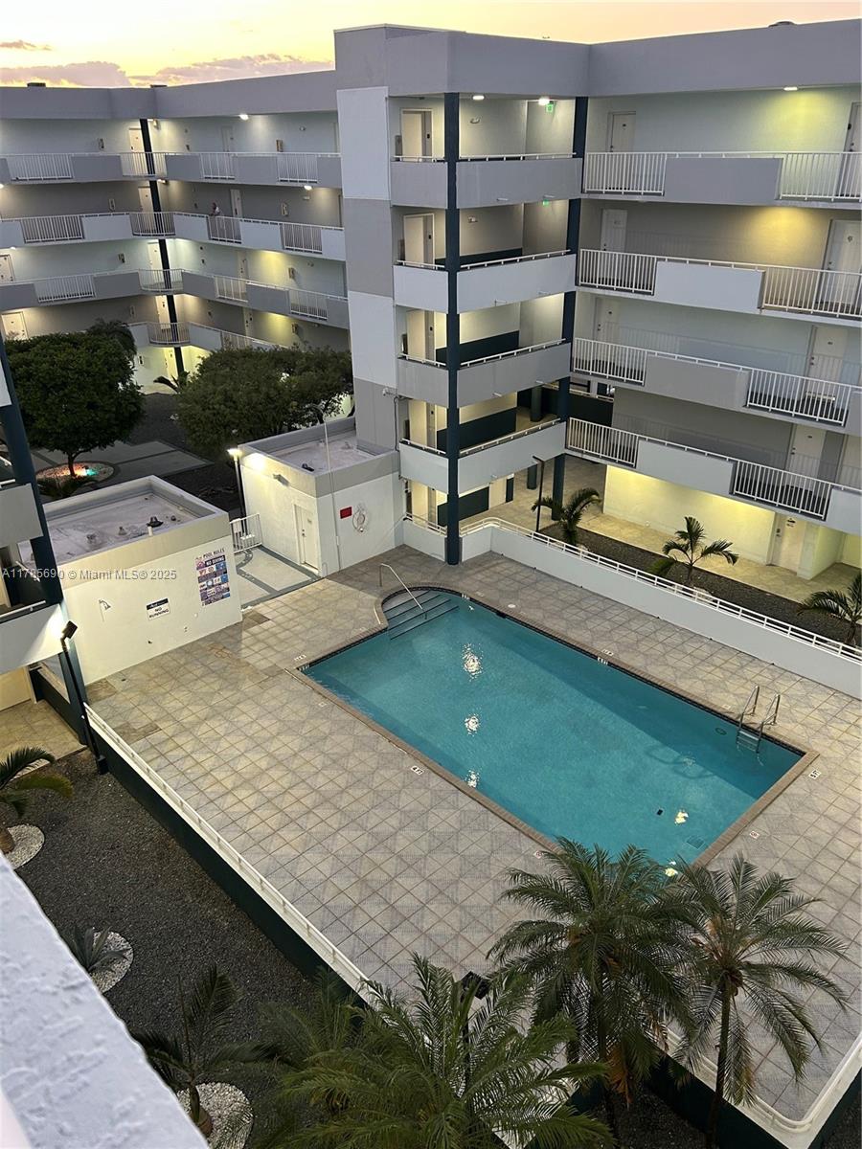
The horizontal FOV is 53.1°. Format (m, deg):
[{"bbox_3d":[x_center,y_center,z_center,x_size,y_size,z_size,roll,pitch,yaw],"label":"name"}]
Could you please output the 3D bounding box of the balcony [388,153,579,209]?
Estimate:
[{"bbox_3d":[1.694,-11.293,24.656,5.401,1.222,2.416,-24,35,-38],"label":"balcony"}]

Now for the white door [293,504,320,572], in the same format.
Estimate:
[{"bbox_3d":[-3.763,-1.094,26.400,0.100,2.030,0.858,-24,35,-38],"label":"white door"}]

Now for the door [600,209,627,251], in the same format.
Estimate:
[{"bbox_3d":[5.782,-10.488,27.452,0.100,2.050,0.927,-24,35,-38],"label":"door"}]

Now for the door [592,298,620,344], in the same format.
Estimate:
[{"bbox_3d":[5.706,-7.905,28.290,0.100,2.100,1.014,-24,35,-38],"label":"door"}]

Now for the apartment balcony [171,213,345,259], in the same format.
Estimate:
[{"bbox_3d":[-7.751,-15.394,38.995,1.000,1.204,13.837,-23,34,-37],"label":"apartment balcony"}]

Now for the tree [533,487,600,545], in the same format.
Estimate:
[{"bbox_3d":[4.560,-1.834,28.036,1.900,2.300,1.900,-24,35,-38],"label":"tree"}]

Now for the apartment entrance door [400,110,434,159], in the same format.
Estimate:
[{"bbox_3d":[-0.360,-11.717,24.109,1.152,2.180,0.100,-24,35,-38],"label":"apartment entrance door"}]

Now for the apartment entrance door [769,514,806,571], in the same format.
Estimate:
[{"bbox_3d":[10.746,-1.048,25.896,0.100,2.060,0.950,-24,35,-38],"label":"apartment entrance door"}]

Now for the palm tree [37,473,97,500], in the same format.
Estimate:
[{"bbox_3d":[-13.982,-3.403,32.925,1.750,1.150,1.750,-24,35,-38],"label":"palm tree"}]

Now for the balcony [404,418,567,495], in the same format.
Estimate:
[{"bbox_3d":[1.775,-4.288,28.570,5.270,1.427,2.647,-24,35,-38],"label":"balcony"}]

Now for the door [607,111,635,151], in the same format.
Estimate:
[{"bbox_3d":[5.637,-12.659,25.903,0.100,2.100,0.982,-24,35,-38],"label":"door"}]

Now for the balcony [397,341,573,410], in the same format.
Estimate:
[{"bbox_3d":[1.733,-6.665,27.365,5.270,1.415,2.647,-24,35,-38],"label":"balcony"}]

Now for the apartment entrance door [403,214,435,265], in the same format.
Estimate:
[{"bbox_3d":[-0.349,-9.648,25.917,1.153,2.135,0.120,-24,35,-38],"label":"apartment entrance door"}]

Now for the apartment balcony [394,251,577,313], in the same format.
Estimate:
[{"bbox_3d":[1.736,-8.920,25.857,5.424,1.222,2.416,-24,35,-38],"label":"apartment balcony"}]

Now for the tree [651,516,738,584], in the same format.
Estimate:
[{"bbox_3d":[7.814,-0.640,25.346,2.050,2.500,2.050,-24,35,-38],"label":"tree"}]

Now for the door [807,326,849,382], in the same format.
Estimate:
[{"bbox_3d":[10.866,-5.808,23.881,0.100,2.050,0.946,-24,35,-38],"label":"door"}]

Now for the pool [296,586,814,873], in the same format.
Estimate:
[{"bbox_3d":[1.999,3.635,21.240,5.950,1.350,11.800,-24,35,-38],"label":"pool"}]

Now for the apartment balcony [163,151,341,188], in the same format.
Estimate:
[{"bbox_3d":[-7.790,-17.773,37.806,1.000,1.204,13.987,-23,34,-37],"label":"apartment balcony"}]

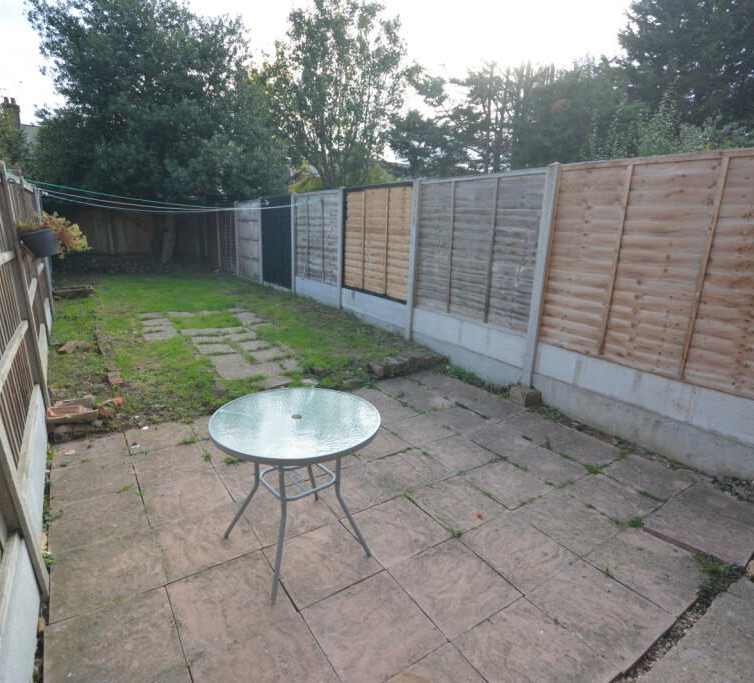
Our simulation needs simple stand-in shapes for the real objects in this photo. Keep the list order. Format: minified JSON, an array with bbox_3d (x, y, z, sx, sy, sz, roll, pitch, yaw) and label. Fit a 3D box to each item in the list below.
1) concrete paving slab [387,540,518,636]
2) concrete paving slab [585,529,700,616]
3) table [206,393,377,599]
[{"bbox_3d":[0.349,1.128,1.964,0.447,0.050,0.442,-7,16,-33],"label":"concrete paving slab"},{"bbox_3d":[1.374,1.167,2.170,0.450,0.040,0.450,-6,16,-35],"label":"concrete paving slab"},{"bbox_3d":[-0.387,0.696,2.084,0.790,0.700,0.790,3,14,-1],"label":"table"}]

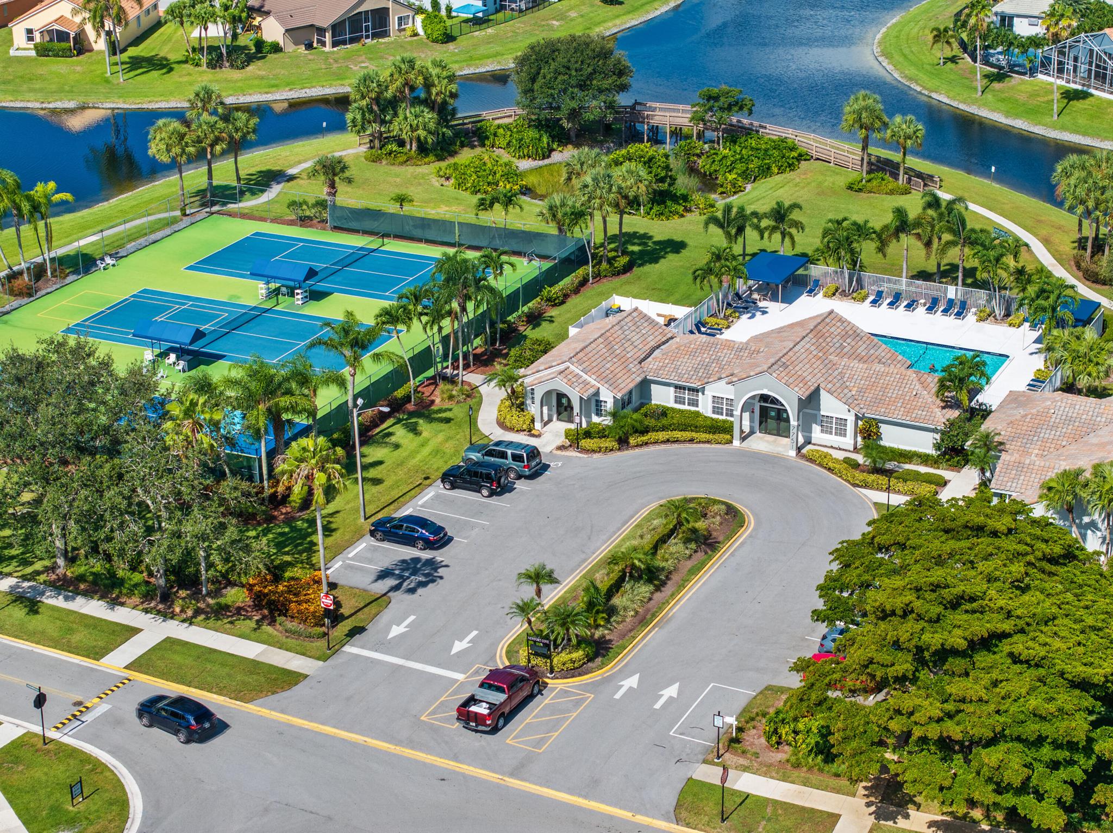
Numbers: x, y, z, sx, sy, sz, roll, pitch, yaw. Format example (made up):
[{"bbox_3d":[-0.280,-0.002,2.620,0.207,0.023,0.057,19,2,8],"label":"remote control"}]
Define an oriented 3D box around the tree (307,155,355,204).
[{"bbox_3d":[-19.213,-19.191,191.809,3.800,6.350,3.800,-1,22,0],"label":"tree"}]

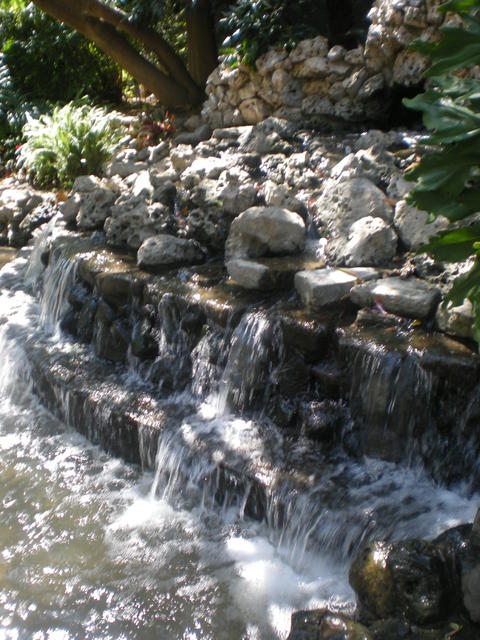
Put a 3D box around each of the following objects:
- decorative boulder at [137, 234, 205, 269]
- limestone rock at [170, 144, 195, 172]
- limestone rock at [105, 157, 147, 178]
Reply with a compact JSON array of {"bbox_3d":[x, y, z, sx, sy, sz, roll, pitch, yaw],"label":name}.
[{"bbox_3d":[-0.396,-0.390,4.000,0.380,0.170,0.250,2,19,6],"label":"decorative boulder"},{"bbox_3d":[-0.458,-1.287,5.600,0.190,0.210,0.190,0,19,0],"label":"limestone rock"},{"bbox_3d":[-0.961,-1.292,5.950,0.360,0.190,0.270,0,19,0],"label":"limestone rock"}]

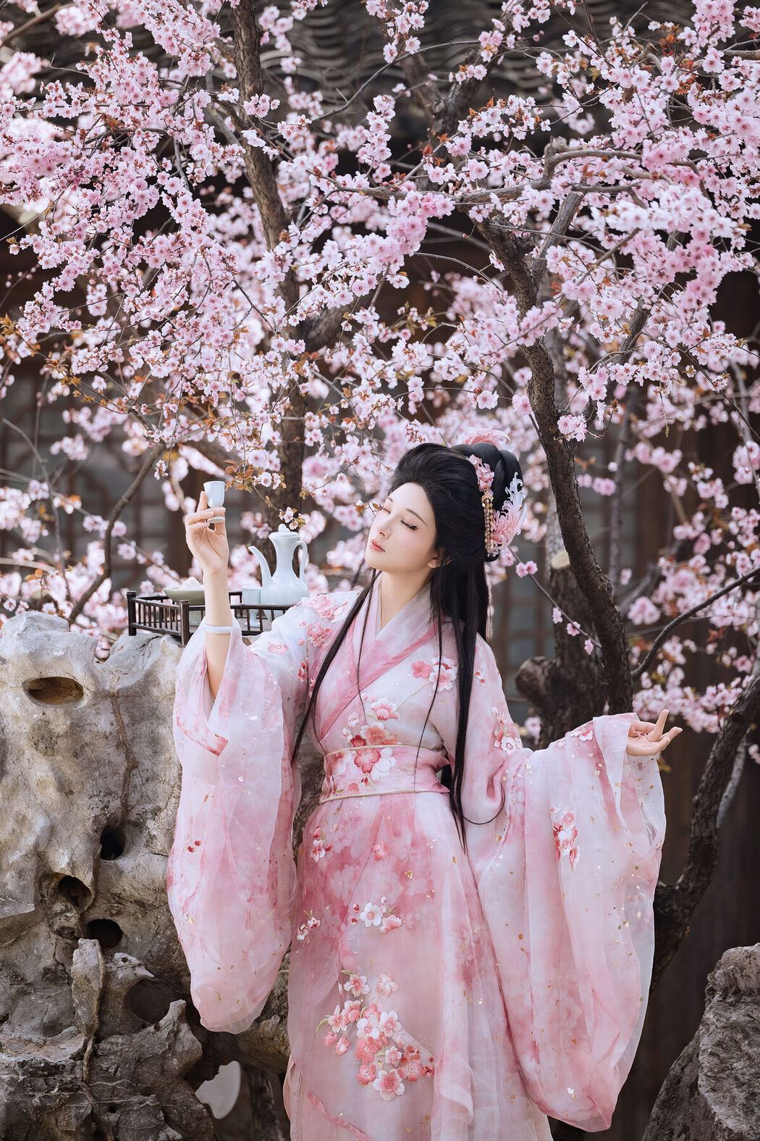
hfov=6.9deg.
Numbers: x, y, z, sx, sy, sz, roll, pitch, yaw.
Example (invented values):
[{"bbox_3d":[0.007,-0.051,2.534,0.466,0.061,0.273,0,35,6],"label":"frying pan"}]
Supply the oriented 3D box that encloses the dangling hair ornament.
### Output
[{"bbox_3d":[0.218,-0.148,12.030,0.125,0.237,0.120,0,2,-6],"label":"dangling hair ornament"}]

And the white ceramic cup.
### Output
[{"bbox_3d":[-0.307,-0.128,11.800,0.041,0.073,0.041,-3,-12,-1],"label":"white ceramic cup"}]

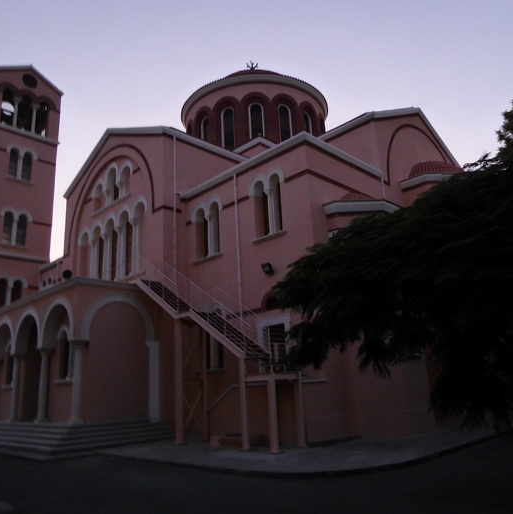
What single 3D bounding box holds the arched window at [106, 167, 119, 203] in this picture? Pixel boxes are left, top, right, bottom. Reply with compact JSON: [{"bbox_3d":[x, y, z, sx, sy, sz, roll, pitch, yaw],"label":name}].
[{"bbox_3d":[-8.196,-3.991,27.361,0.369,2.521,1.292,11,-20,-42],"label":"arched window"}]

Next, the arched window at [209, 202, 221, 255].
[{"bbox_3d":[-1.689,-1.205,20.019,0.292,2.242,0.741,12,-21,-43],"label":"arched window"}]

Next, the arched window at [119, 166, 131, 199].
[{"bbox_3d":[-6.577,-3.787,24.190,0.292,1.560,0.956,12,-21,-43],"label":"arched window"}]

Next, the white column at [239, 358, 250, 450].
[{"bbox_3d":[-0.336,4.573,14.955,0.172,2.768,0.172,11,-20,-42],"label":"white column"}]

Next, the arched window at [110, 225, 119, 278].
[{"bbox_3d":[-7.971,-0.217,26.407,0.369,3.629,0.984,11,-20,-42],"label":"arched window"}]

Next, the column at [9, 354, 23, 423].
[{"bbox_3d":[-11.012,6.000,21.770,0.419,2.964,0.419,12,-21,-43],"label":"column"}]

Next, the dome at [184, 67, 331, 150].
[{"bbox_3d":[-0.071,-10.488,37.890,11.439,9.840,11.439,11,-20,-42],"label":"dome"}]

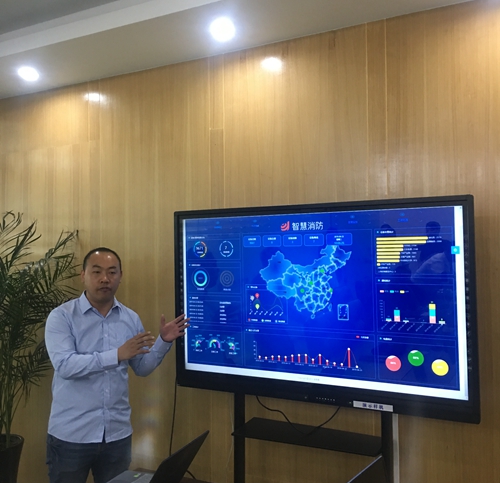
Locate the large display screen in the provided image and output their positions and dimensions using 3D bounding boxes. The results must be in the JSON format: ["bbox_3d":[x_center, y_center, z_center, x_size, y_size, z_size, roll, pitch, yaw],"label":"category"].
[{"bbox_3d":[0.286,0.294,2.701,1.528,0.938,0.088,-1,-1,29],"label":"large display screen"}]

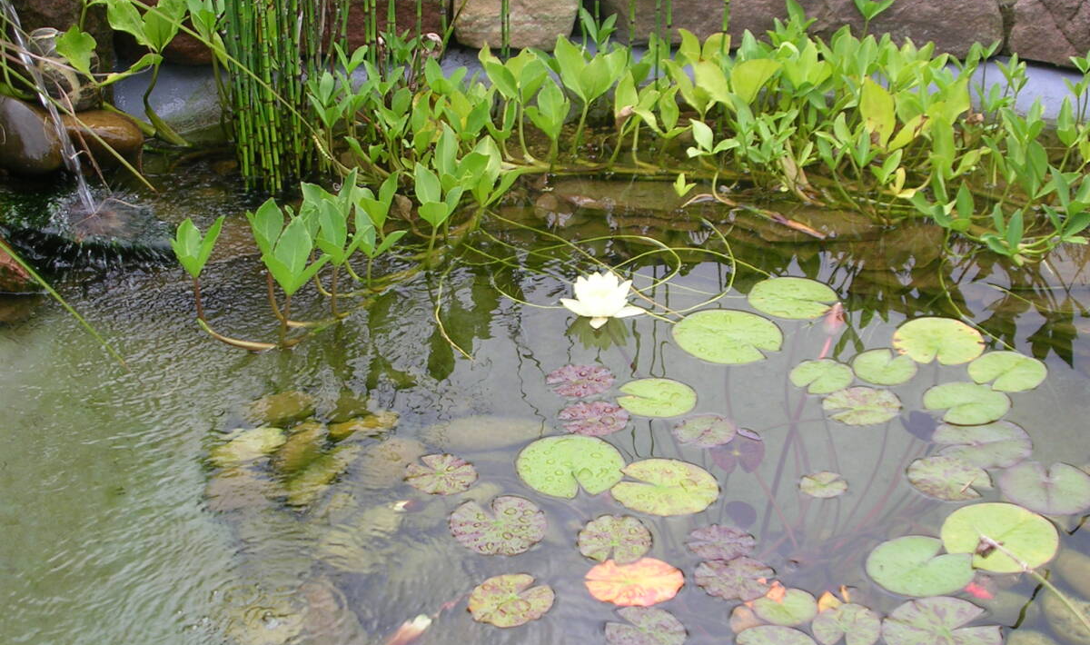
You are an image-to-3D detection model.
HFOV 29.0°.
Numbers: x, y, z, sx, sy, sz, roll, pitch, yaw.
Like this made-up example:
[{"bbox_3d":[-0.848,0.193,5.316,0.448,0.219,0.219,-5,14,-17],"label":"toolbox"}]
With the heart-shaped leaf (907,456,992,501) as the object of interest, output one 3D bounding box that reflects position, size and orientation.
[{"bbox_3d":[0.472,0.179,2.459,0.099,0.014,0.089,22,37,34],"label":"heart-shaped leaf"}]

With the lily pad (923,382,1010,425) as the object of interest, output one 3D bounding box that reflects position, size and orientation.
[{"bbox_3d":[0.548,0.105,2.739,0.119,0.012,0.100,-20,35,-31],"label":"lily pad"}]

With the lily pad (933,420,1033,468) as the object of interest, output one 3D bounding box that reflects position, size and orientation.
[{"bbox_3d":[0.550,0.153,2.659,0.128,0.010,0.113,-3,30,-6],"label":"lily pad"}]

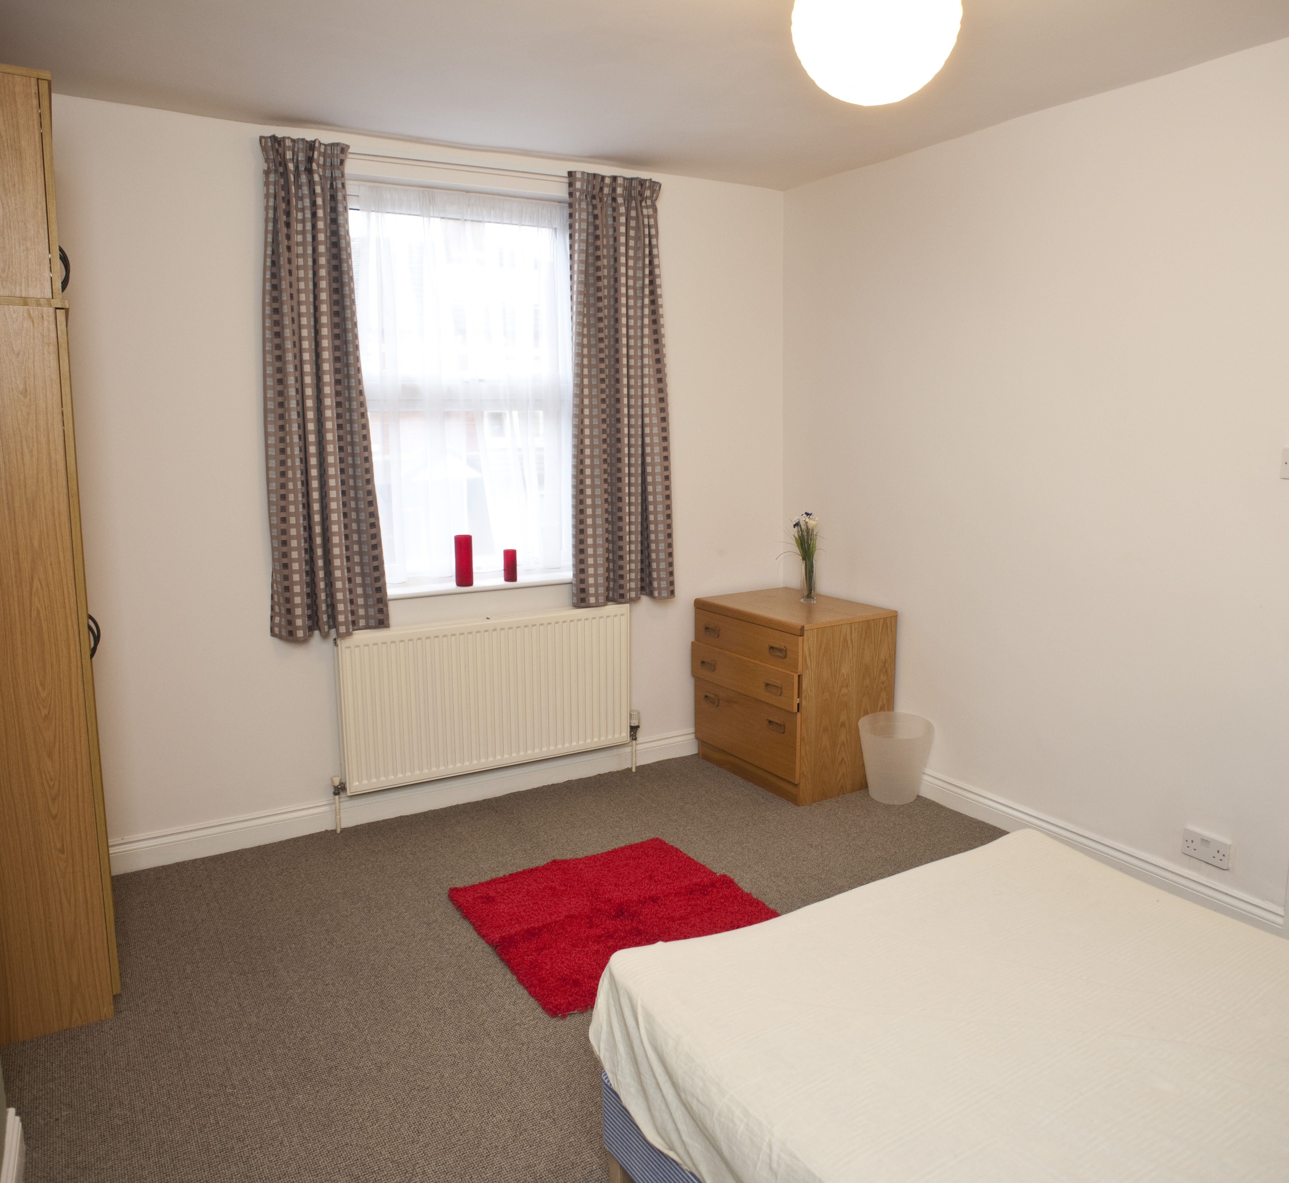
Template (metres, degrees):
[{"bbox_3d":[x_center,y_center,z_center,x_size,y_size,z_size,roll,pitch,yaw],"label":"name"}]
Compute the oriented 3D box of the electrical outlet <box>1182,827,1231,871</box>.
[{"bbox_3d":[1.749,0.800,3.064,0.012,0.086,0.145,-6,11,-30],"label":"electrical outlet"}]

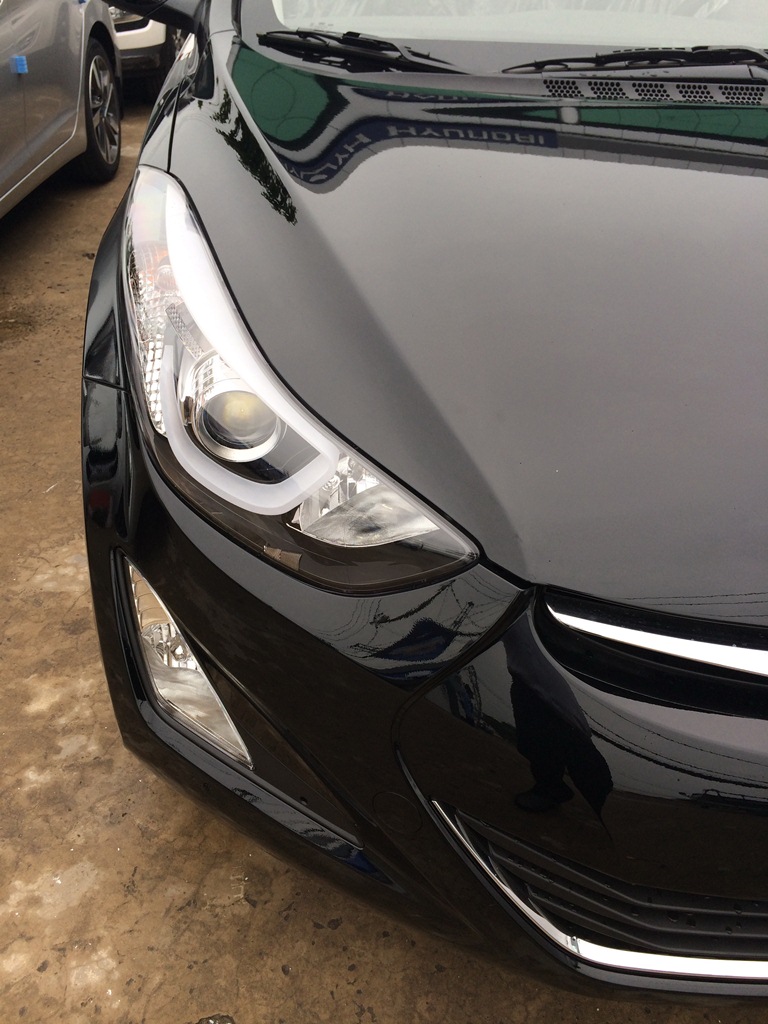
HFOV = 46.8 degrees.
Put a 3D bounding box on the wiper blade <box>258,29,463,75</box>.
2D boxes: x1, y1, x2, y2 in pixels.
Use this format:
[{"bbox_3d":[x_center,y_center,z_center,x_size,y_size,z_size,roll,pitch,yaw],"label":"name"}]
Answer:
[{"bbox_3d":[-0.045,-0.822,1.590,0.375,0.060,0.080,9,35,7],"label":"wiper blade"}]

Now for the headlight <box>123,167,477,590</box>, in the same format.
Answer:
[{"bbox_3d":[-0.129,-0.187,1.044,0.390,0.290,0.600,-1,35,-7],"label":"headlight"}]

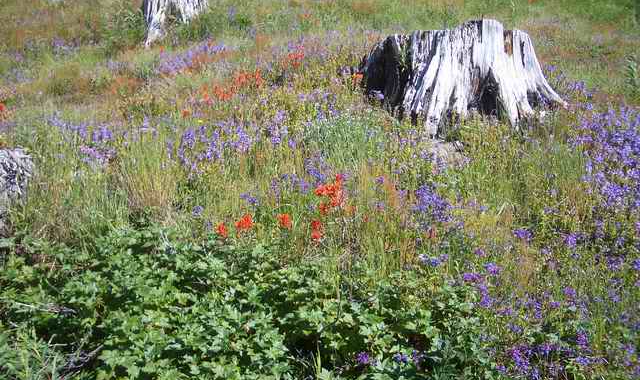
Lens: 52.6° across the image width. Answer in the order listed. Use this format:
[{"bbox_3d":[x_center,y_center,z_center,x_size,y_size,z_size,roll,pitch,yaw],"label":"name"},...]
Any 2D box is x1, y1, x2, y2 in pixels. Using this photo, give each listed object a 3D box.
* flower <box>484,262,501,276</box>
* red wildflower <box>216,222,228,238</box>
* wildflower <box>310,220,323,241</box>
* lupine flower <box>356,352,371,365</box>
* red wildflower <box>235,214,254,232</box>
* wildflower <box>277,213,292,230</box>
[{"bbox_3d":[0.626,0.289,2.350,0.055,0.049,0.052,2,9,15],"label":"flower"},{"bbox_3d":[-0.407,0.169,2.700,0.048,0.065,0.050,-1,9,-9],"label":"red wildflower"},{"bbox_3d":[-0.015,0.169,2.700,0.048,0.081,0.050,0,9,0],"label":"wildflower"},{"bbox_3d":[0.128,0.495,1.900,0.039,0.034,0.040,1,9,4],"label":"lupine flower"},{"bbox_3d":[-0.321,0.142,2.750,0.081,0.074,0.065,-1,9,-7],"label":"red wildflower"},{"bbox_3d":[-0.151,0.134,2.750,0.065,0.074,0.060,-1,9,-3],"label":"wildflower"}]

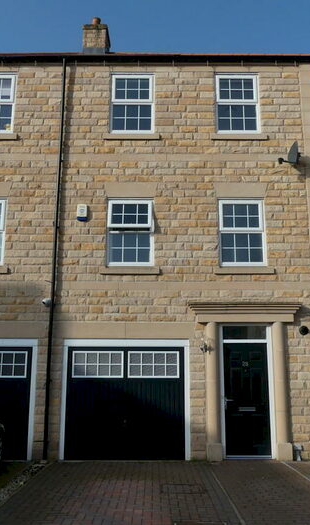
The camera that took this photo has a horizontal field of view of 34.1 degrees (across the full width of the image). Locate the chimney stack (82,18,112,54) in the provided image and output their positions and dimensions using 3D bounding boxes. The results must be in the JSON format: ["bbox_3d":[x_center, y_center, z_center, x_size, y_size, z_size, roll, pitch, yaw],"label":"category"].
[{"bbox_3d":[-1.774,-6.775,15.367,0.700,1.570,0.800,0,-13,0],"label":"chimney stack"}]

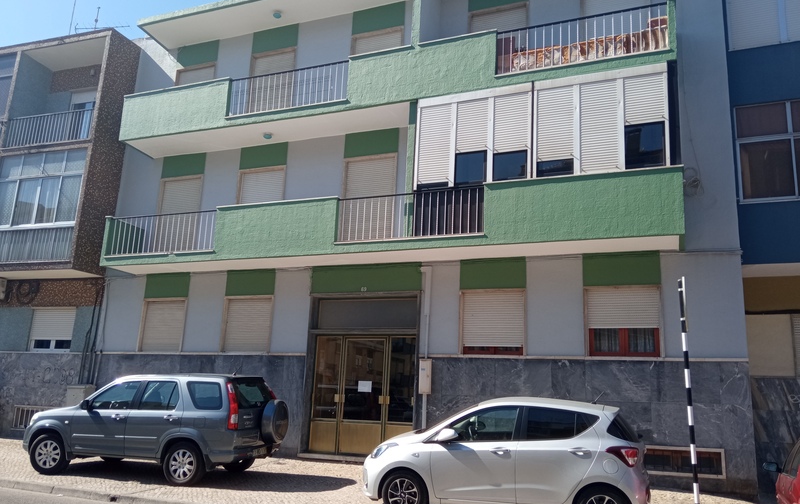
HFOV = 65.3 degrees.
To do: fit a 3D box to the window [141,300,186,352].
[{"bbox_3d":[-5.521,1.695,14.502,1.270,1.262,0.107,-3,-14,21],"label":"window"}]

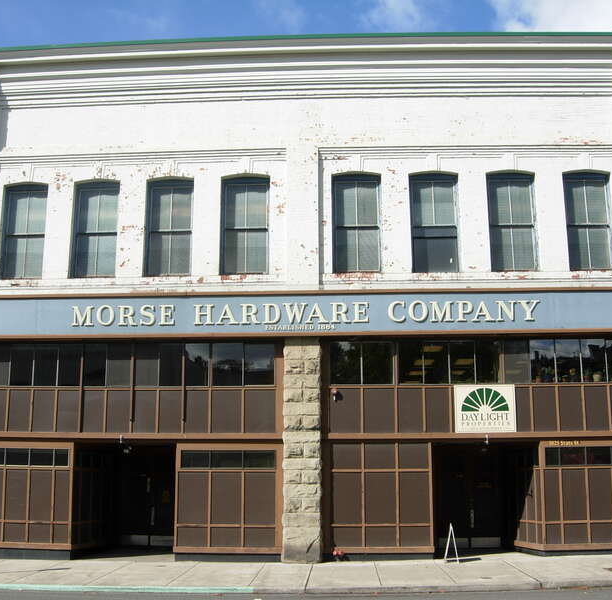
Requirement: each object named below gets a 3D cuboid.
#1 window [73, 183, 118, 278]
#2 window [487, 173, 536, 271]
[{"bbox_3d":[-5.080,-1.693,20.142,1.107,2.448,0.200,-1,-11,2],"label":"window"},{"bbox_3d":[4.894,-1.849,19.744,1.105,2.477,0.200,-1,-11,2],"label":"window"}]

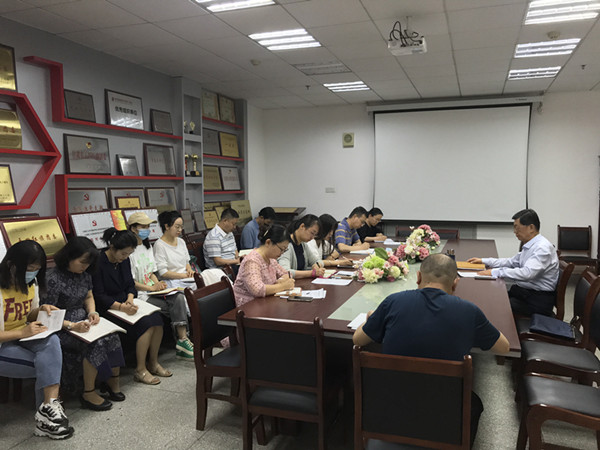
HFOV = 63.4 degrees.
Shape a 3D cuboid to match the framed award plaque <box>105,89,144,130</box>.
[{"bbox_3d":[-1.976,-1.282,5.452,0.030,0.385,0.590,-4,3,20],"label":"framed award plaque"}]

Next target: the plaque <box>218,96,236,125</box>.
[{"bbox_3d":[-1.159,-1.827,7.741,0.030,0.390,0.500,-3,4,20],"label":"plaque"}]

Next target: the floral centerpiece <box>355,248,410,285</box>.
[{"bbox_3d":[0.736,0.345,4.289,0.430,0.270,0.350,1,5,20],"label":"floral centerpiece"}]

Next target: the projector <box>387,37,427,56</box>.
[{"bbox_3d":[0.924,-1.528,4.148,0.300,0.090,0.240,1,5,20],"label":"projector"}]

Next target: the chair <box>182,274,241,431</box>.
[{"bbox_3d":[-0.421,0.861,3.240,0.510,0.935,0.460,2,5,22],"label":"chair"}]

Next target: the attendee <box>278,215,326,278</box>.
[{"bbox_3d":[0.003,0.556,4.487,0.700,1.290,0.560,2,5,28],"label":"attendee"}]

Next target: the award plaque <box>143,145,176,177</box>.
[{"bbox_3d":[-1.721,-0.796,6.007,0.040,0.380,0.560,-4,3,20],"label":"award plaque"}]

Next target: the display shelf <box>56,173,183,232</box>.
[{"bbox_3d":[-1.895,-0.270,5.452,0.150,0.560,1.980,2,5,20],"label":"display shelf"}]

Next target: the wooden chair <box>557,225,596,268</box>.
[{"bbox_3d":[4.084,0.499,7.168,0.460,0.950,0.520,2,5,20],"label":"wooden chair"}]

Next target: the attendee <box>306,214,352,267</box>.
[{"bbox_3d":[0.246,0.523,5.264,0.650,1.260,0.460,1,5,20],"label":"attendee"}]

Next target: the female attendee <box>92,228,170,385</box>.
[{"bbox_3d":[-1.397,0.651,4.040,0.610,1.225,0.440,1,5,20],"label":"female attendee"}]

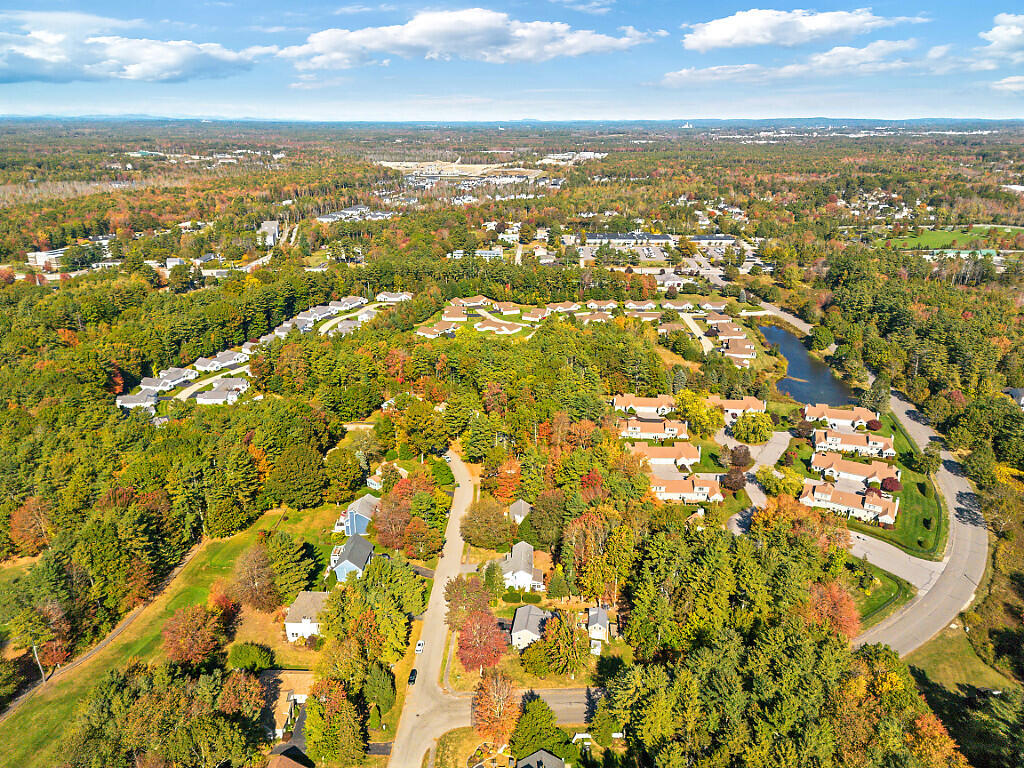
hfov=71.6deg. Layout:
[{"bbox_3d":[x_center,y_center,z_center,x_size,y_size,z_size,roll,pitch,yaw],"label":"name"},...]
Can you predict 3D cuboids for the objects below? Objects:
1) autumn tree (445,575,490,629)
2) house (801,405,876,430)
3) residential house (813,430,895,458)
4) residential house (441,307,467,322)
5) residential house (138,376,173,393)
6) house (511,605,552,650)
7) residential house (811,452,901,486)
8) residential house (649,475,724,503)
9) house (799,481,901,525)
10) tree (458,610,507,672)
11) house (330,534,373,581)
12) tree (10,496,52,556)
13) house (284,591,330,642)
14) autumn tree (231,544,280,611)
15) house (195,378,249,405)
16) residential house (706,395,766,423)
[{"bbox_3d":[-12.210,60.010,194.440,11.300,15.000,11.300,0,21,0],"label":"autumn tree"},{"bbox_3d":[145.800,14.294,314.292,28.500,6.700,12.500,4,21,12],"label":"house"},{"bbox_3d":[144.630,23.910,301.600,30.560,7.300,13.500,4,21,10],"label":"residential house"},{"bbox_3d":[-39.440,-50.240,501.020,17.300,6.000,23.000,0,21,0],"label":"residential house"},{"bbox_3d":[-177.200,0.062,353.277,14.000,6.000,9.800,4,21,11],"label":"residential house"},{"bbox_3d":[5.000,64.540,189.300,8.600,6.500,10.600,3,21,8],"label":"house"},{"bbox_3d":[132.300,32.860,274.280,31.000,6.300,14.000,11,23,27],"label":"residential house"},{"bbox_3d":[60.200,36.362,255.390,28.500,6.700,12.500,1,21,2],"label":"residential house"},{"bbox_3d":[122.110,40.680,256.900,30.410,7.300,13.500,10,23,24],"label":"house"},{"bbox_3d":[-7.300,63.009,169.158,11.900,17.300,11.900,0,21,0],"label":"tree"},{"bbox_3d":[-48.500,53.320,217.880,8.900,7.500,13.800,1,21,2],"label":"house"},{"bbox_3d":[-150.000,44.990,220.900,11.500,20.500,11.500,0,21,0],"label":"tree"},{"bbox_3d":[-53.200,60.943,188.353,9.800,7.700,12.200,1,21,2],"label":"house"},{"bbox_3d":[-72.500,55.140,200.850,13.500,16.000,13.500,0,21,0],"label":"autumn tree"},{"bbox_3d":[-143.500,2.970,353.060,17.500,6.300,24.000,3,21,7],"label":"house"},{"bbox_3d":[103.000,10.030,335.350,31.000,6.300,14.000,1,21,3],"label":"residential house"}]

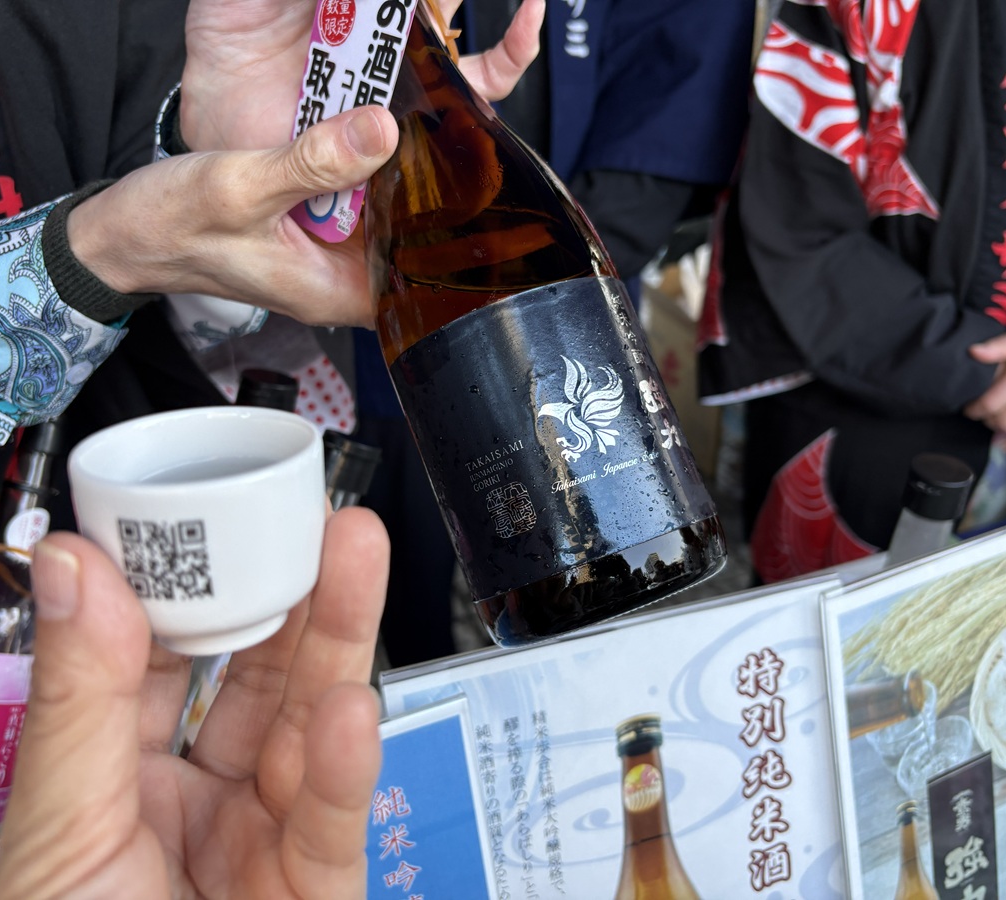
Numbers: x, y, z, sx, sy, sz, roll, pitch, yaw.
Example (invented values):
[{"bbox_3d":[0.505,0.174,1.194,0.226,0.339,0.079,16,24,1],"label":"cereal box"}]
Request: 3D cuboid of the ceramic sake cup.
[{"bbox_3d":[-0.068,0.019,0.209,0.054,0.045,0.054,0,21,0],"label":"ceramic sake cup"}]

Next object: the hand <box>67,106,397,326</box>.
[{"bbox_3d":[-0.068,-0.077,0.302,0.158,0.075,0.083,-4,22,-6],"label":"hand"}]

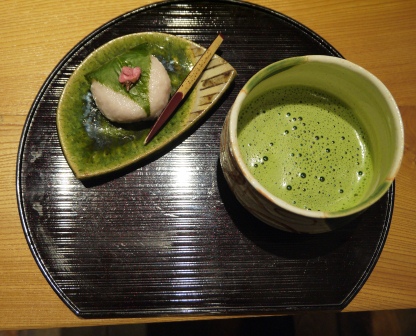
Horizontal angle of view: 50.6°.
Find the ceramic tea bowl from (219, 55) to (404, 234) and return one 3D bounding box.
[{"bbox_3d":[0.069,-0.013,0.317,0.117,0.080,0.117,0,76,0],"label":"ceramic tea bowl"}]

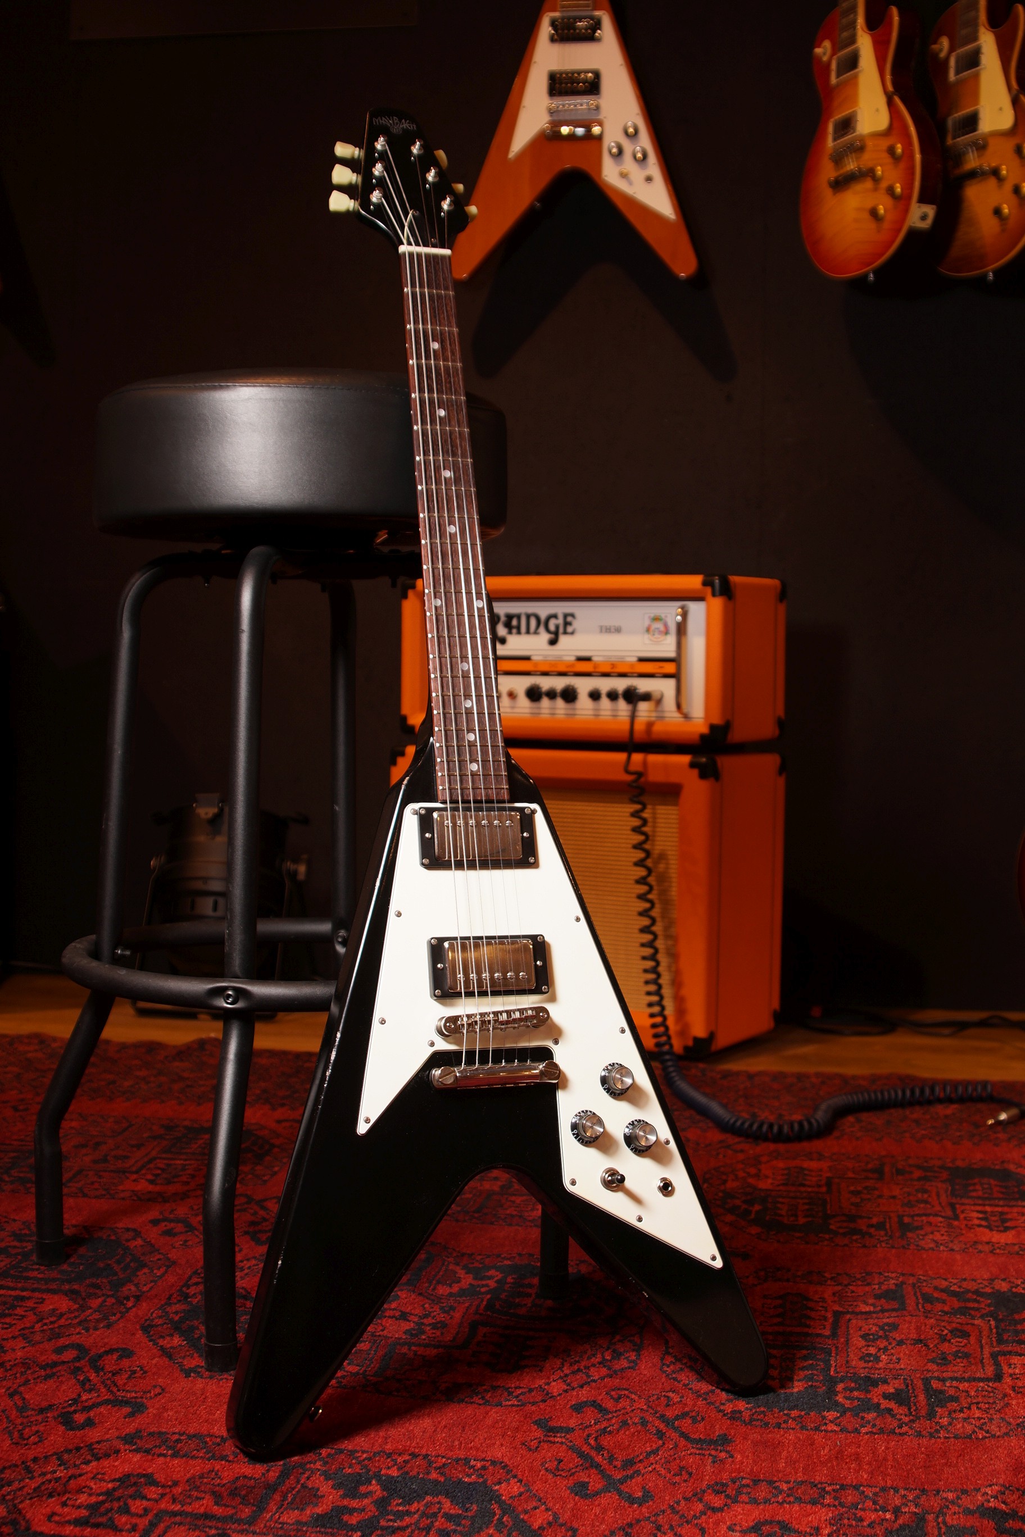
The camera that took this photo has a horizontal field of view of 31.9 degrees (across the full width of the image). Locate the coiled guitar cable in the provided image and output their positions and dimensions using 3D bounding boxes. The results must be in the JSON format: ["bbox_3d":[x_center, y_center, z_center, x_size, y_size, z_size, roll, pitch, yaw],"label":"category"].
[{"bbox_3d":[0.410,0.160,2.319,0.520,0.530,0.500,1,3,0],"label":"coiled guitar cable"}]

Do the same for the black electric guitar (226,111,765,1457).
[{"bbox_3d":[-0.046,-0.049,1.401,0.410,1.080,0.080,0,-15,-20],"label":"black electric guitar"}]

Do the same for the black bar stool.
[{"bbox_3d":[-0.187,0.051,1.577,0.420,0.800,0.420,1,3,0],"label":"black bar stool"}]

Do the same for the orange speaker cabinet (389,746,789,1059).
[{"bbox_3d":[0.115,0.182,2.811,0.547,0.445,0.285,2,3,29],"label":"orange speaker cabinet"}]

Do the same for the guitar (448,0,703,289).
[{"bbox_3d":[0.108,-1.355,3.030,0.410,1.080,0.080,0,-4,7],"label":"guitar"}]

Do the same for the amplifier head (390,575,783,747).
[{"bbox_3d":[0.121,-0.163,2.760,0.547,0.252,0.232,2,3,29],"label":"amplifier head"}]

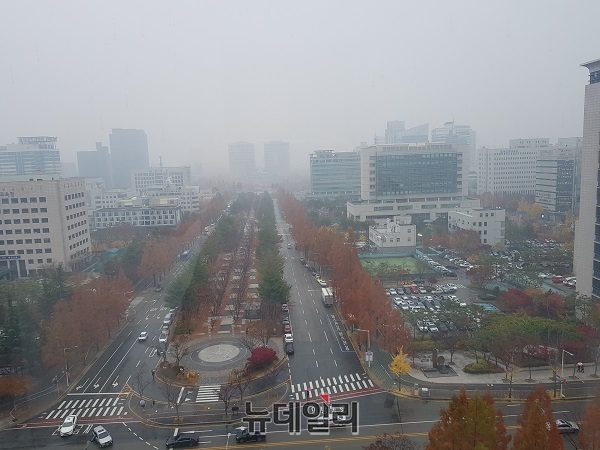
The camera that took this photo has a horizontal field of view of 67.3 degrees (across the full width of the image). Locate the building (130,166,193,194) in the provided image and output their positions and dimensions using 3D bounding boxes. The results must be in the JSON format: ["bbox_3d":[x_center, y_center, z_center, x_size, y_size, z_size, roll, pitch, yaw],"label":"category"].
[{"bbox_3d":[-130.336,-33.773,428.599,49.000,41.400,24.000,-3,8,-4],"label":"building"}]

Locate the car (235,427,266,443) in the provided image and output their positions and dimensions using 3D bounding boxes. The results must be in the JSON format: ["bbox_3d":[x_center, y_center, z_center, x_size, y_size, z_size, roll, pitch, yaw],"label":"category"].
[{"bbox_3d":[-7.480,32.320,69.680,4.550,1.500,1.830,-3,8,-3],"label":"car"}]

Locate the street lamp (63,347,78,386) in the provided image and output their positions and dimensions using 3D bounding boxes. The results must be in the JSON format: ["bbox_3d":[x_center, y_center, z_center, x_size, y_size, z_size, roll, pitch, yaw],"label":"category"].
[{"bbox_3d":[-43.806,27.400,86.937,2.700,7.600,0.400,-2,8,-4],"label":"street lamp"}]

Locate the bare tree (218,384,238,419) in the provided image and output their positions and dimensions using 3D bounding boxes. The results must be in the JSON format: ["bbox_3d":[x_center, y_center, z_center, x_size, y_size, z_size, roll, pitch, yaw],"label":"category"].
[{"bbox_3d":[-12.233,29.428,75.570,3.350,6.460,3.350,-3,8,-4],"label":"bare tree"}]

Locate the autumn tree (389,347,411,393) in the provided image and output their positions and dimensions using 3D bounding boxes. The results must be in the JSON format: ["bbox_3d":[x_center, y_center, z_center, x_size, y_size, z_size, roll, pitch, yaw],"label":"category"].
[{"bbox_3d":[18.109,26.190,81.727,4.080,8.740,4.080,-3,8,-4],"label":"autumn tree"}]

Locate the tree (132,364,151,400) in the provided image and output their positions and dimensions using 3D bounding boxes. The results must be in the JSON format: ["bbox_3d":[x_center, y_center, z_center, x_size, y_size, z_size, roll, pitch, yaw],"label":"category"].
[{"bbox_3d":[-29.285,28.844,83.026,3.320,6.860,3.320,-3,8,-4],"label":"tree"}]

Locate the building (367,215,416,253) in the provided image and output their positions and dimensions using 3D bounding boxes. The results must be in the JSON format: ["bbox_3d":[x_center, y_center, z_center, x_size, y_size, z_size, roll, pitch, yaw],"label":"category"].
[{"bbox_3d":[42.560,3.540,207.600,16.230,14.740,19.000,-3,8,-4],"label":"building"}]

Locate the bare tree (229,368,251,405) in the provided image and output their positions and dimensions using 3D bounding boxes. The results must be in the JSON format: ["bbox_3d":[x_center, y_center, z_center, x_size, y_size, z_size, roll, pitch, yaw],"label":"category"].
[{"bbox_3d":[-10.730,28.410,79.160,3.890,6.750,3.890,-3,8,-4],"label":"bare tree"}]

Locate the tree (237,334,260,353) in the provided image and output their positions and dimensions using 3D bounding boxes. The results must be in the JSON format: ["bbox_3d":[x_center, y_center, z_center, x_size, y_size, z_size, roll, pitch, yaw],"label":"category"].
[{"bbox_3d":[-11.351,26.241,100.441,4.800,4.100,4.600,-2,8,-4],"label":"tree"}]

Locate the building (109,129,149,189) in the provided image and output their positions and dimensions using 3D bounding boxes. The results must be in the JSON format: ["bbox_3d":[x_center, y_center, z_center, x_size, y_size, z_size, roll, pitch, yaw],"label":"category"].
[{"bbox_3d":[-253.726,-92.749,672.963,43.000,99.000,34.000,-3,8,-4],"label":"building"}]

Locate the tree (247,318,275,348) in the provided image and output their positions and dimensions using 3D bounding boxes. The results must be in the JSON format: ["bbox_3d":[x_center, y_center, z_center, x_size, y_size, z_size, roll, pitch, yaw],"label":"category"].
[{"bbox_3d":[-8.460,24.710,100.790,5.620,7.630,5.620,-3,8,-4],"label":"tree"}]

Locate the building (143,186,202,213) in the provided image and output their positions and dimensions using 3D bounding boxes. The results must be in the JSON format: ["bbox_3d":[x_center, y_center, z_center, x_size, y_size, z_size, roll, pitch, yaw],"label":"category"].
[{"bbox_3d":[-108.600,-20.850,385.960,46.580,22.870,20.000,-3,8,-4],"label":"building"}]

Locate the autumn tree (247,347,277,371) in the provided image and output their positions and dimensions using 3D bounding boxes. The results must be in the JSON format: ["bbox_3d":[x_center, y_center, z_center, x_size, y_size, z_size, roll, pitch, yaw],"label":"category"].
[{"bbox_3d":[-7.918,27.248,94.221,6.000,3.600,5.600,-2,8,-4],"label":"autumn tree"}]

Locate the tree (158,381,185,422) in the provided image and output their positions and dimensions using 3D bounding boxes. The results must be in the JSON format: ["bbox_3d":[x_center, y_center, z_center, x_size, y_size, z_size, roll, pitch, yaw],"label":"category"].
[{"bbox_3d":[-21.332,29.446,75.434,3.930,7.180,3.930,-3,8,-4],"label":"tree"}]

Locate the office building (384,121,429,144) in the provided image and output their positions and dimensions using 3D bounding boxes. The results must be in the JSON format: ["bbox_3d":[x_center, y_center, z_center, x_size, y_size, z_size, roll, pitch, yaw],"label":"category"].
[{"bbox_3d":[169.529,-117.519,738.783,70.740,101.310,36.000,-2,8,-4],"label":"office building"}]

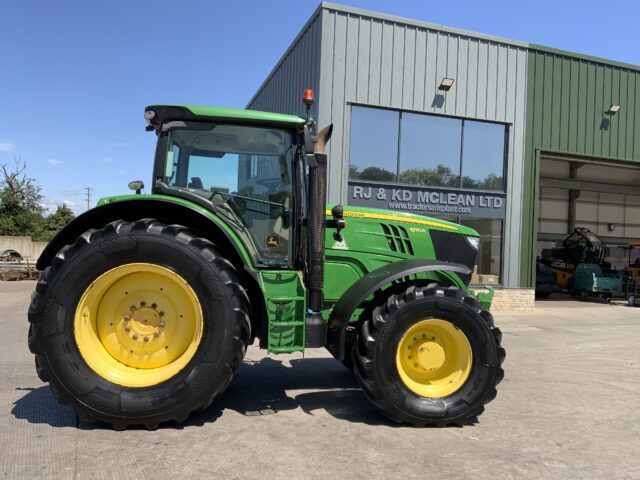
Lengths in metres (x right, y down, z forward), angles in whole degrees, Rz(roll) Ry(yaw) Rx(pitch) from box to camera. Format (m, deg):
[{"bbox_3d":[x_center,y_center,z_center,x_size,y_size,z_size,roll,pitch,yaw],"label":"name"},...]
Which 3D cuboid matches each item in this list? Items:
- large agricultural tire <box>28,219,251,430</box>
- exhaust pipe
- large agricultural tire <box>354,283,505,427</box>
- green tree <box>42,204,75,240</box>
[{"bbox_3d":[-1.657,0.762,5.060,1.920,1.900,0.660,3,-1,-9],"label":"large agricultural tire"},{"bbox_3d":[-0.010,-0.045,5.520,0.270,2.330,0.220,3,-1,-9],"label":"exhaust pipe"},{"bbox_3d":[1.107,1.175,5.530,1.460,1.440,0.550,3,-1,-8],"label":"large agricultural tire"},{"bbox_3d":[-15.400,-0.450,32.000,2.600,3.500,2.500,3,-1,-27],"label":"green tree"}]

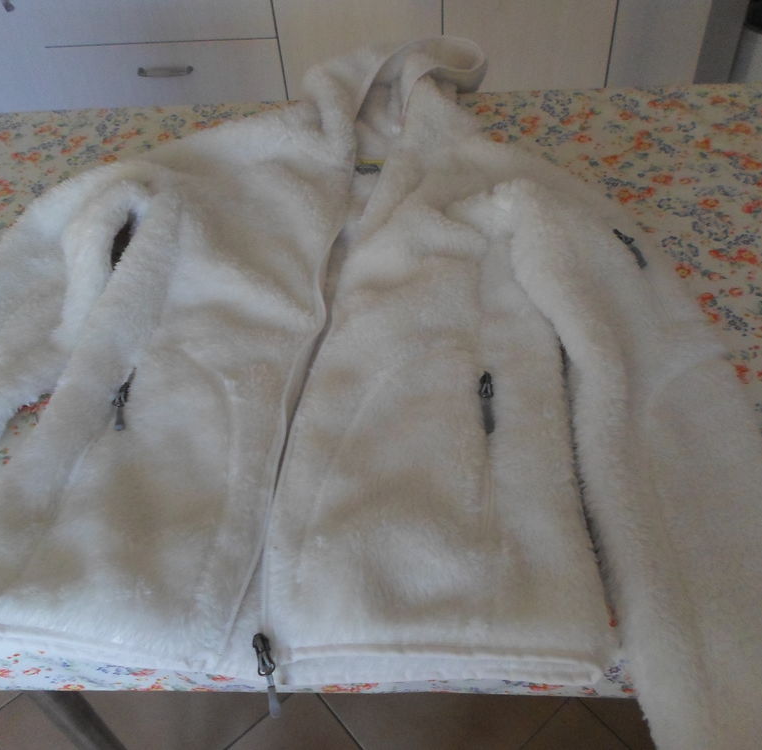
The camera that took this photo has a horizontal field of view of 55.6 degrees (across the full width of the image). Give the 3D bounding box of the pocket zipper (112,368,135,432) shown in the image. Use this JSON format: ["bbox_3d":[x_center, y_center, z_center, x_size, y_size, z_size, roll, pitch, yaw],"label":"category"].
[{"bbox_3d":[-0.216,0.020,0.610,0.011,0.011,0.060,-4,51,2],"label":"pocket zipper"}]

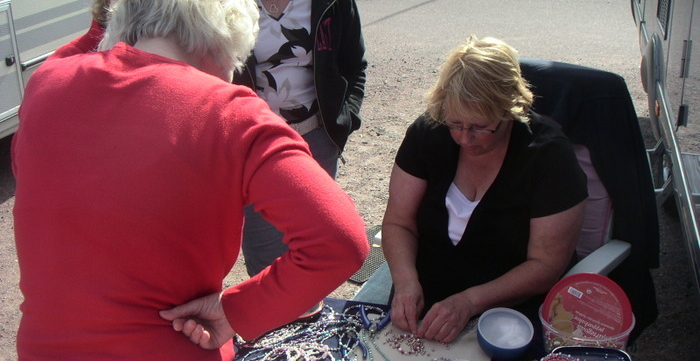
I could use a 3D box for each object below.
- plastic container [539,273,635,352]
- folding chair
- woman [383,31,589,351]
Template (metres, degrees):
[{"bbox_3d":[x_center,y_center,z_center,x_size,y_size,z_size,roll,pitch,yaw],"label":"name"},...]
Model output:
[{"bbox_3d":[0.474,0.289,1.559,0.185,0.136,0.190,-2,24,0],"label":"plastic container"},{"bbox_3d":[0.427,0.316,2.073,0.600,1.100,0.740,12,27,29],"label":"folding chair"},{"bbox_3d":[0.340,0.282,1.971,0.560,1.250,0.750,9,26,25],"label":"woman"}]

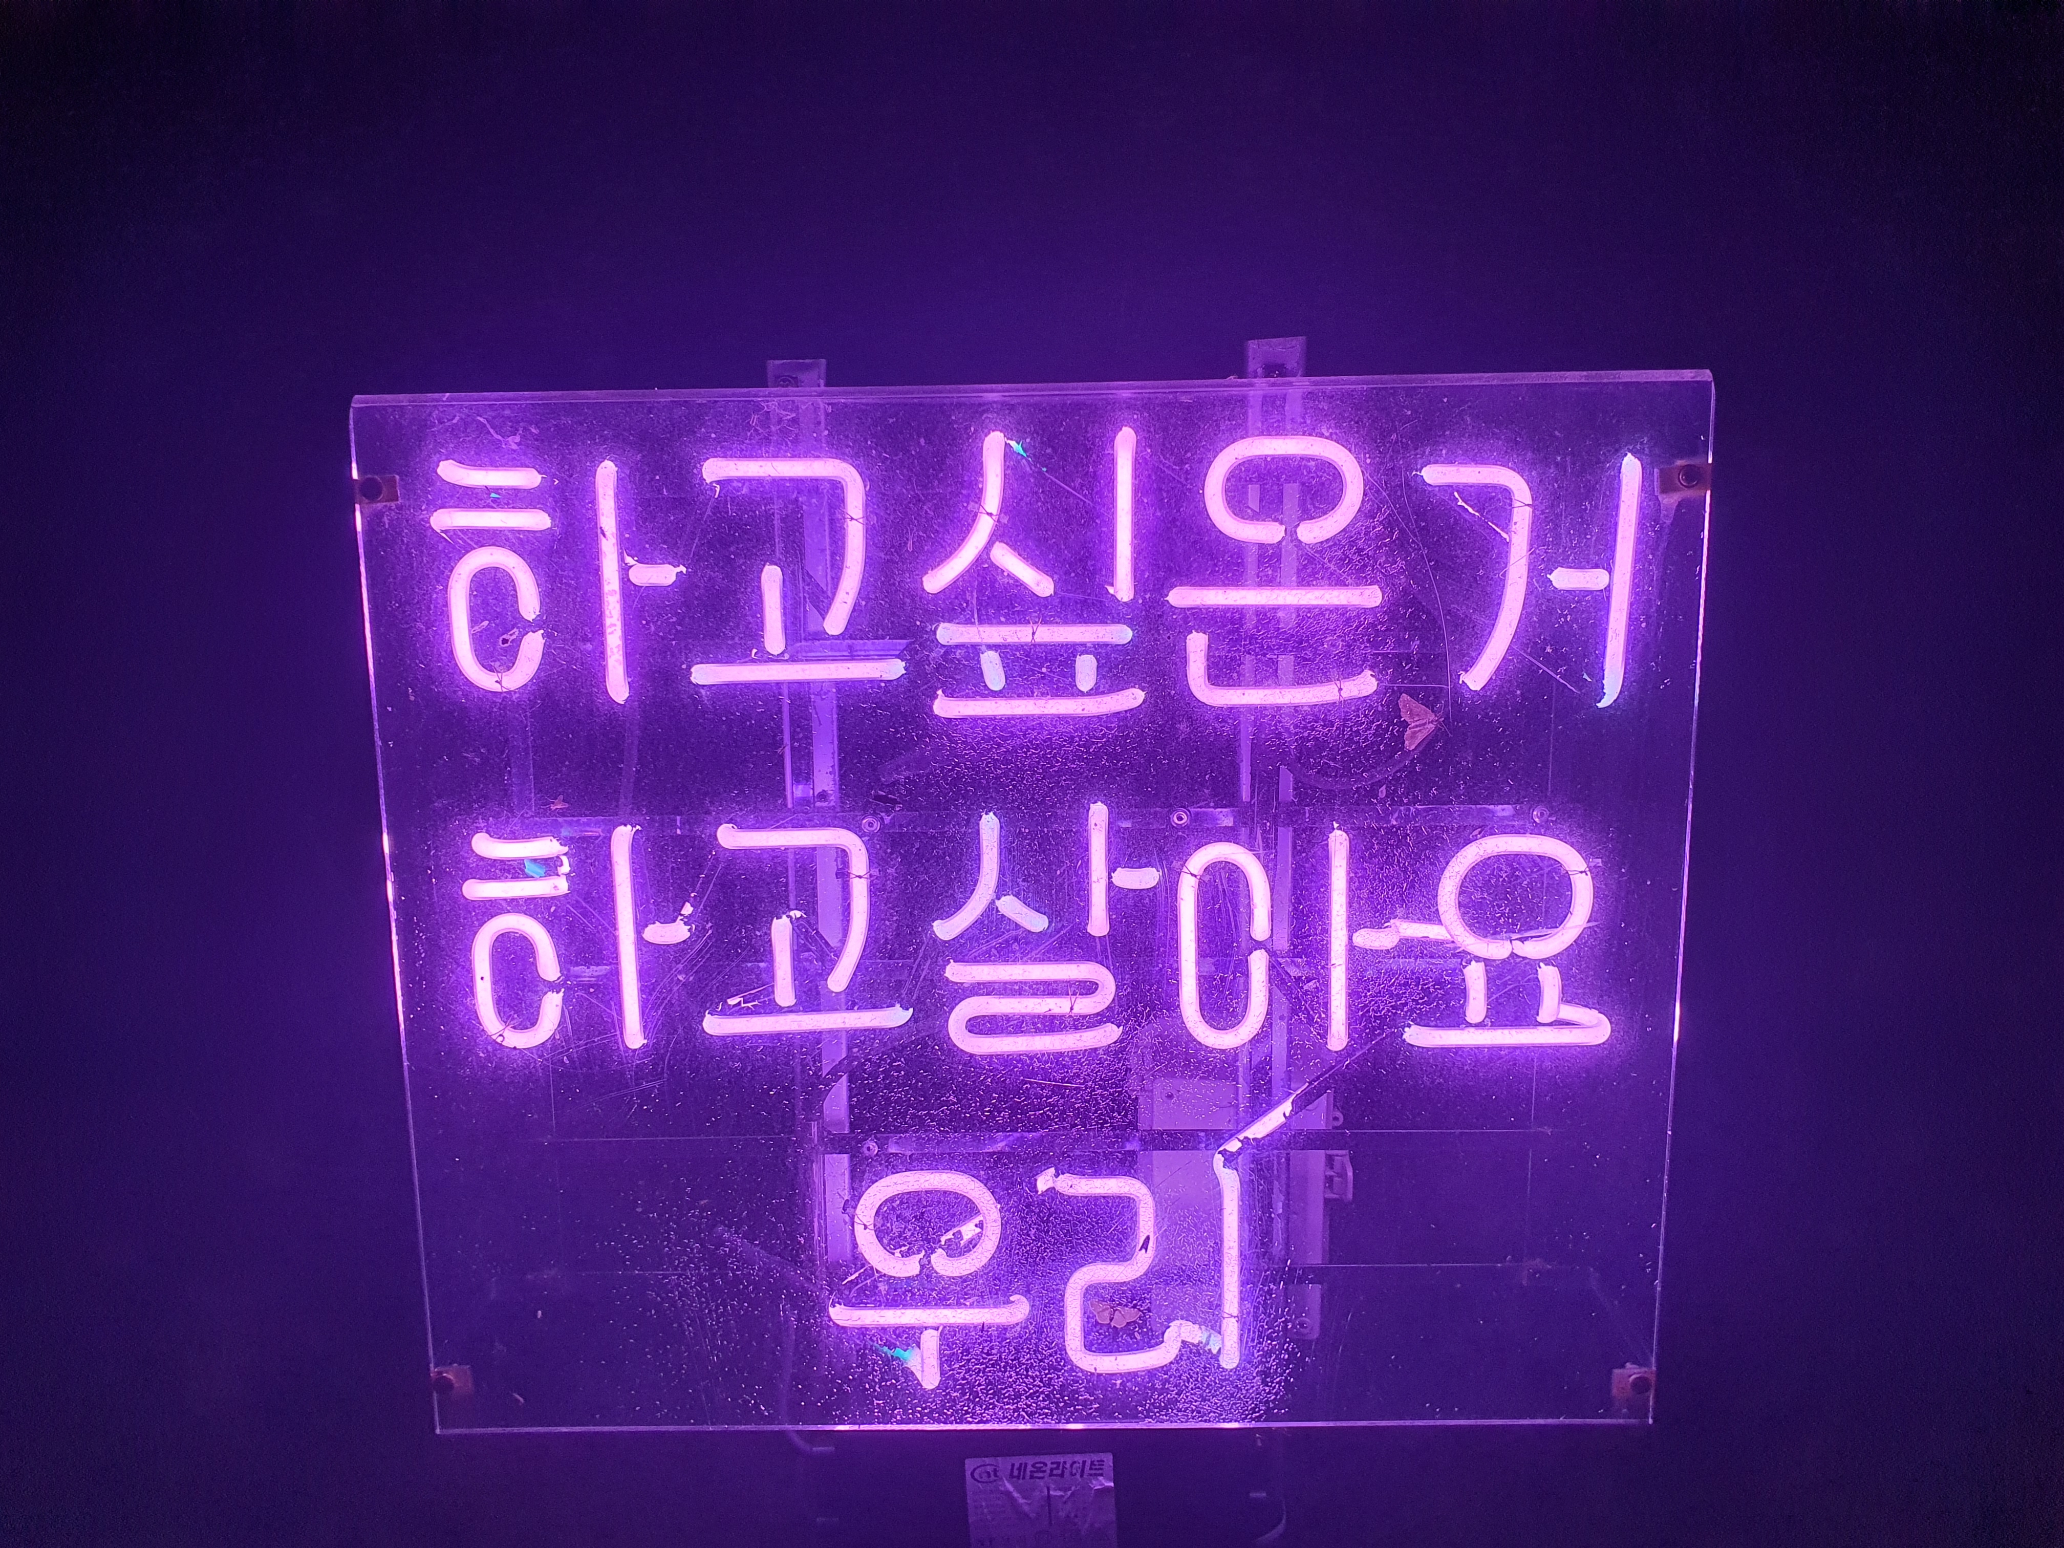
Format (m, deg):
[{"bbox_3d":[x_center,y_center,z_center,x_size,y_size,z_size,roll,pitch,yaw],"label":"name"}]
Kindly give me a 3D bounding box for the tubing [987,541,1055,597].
[{"bbox_3d":[-0.006,-0.119,0.906,0.046,0.012,0.014,39,8,-6],"label":"tubing"}]

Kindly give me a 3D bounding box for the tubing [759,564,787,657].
[{"bbox_3d":[-0.141,-0.089,0.844,0.011,0.050,0.011,-1,10,1],"label":"tubing"}]

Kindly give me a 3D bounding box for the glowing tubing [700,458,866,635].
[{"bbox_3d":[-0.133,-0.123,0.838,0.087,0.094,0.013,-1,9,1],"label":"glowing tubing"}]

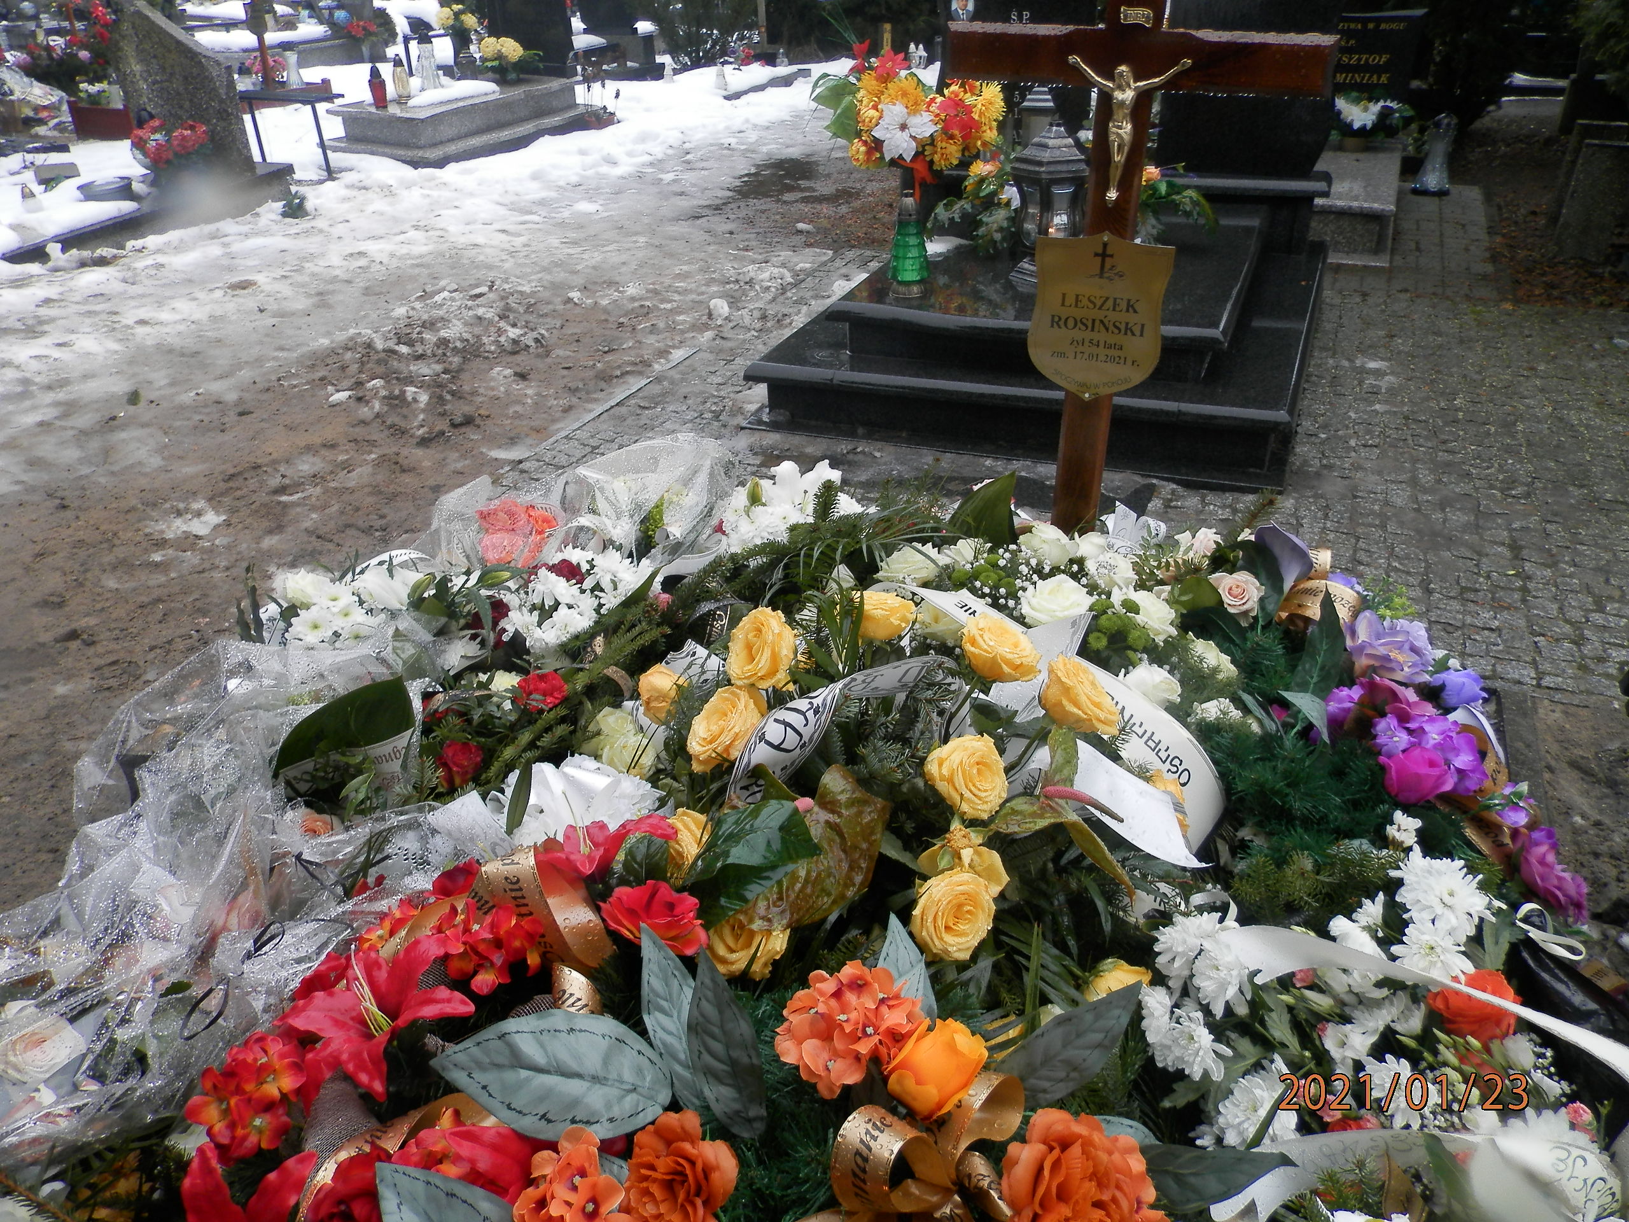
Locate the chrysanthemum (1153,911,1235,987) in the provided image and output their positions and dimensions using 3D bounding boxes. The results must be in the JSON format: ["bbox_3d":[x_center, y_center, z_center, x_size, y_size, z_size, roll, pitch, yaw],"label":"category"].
[{"bbox_3d":[0.323,0.287,1.000,0.070,0.052,0.070,-1,55,26],"label":"chrysanthemum"}]

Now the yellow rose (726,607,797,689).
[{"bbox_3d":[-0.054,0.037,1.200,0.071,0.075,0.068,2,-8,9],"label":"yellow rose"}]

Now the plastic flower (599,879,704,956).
[{"bbox_3d":[-0.150,0.285,1.090,0.094,0.060,0.085,-20,51,-25],"label":"plastic flower"}]

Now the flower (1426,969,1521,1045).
[{"bbox_3d":[0.543,0.326,0.970,0.076,0.058,0.072,23,64,30],"label":"flower"}]

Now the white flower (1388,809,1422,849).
[{"bbox_3d":[0.587,0.218,1.170,0.034,0.035,0.032,6,32,11],"label":"white flower"}]

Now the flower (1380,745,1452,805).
[{"bbox_3d":[0.675,0.183,1.320,0.078,0.068,0.072,-7,30,0],"label":"flower"}]

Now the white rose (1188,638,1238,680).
[{"bbox_3d":[0.596,0.072,1.770,0.070,0.055,0.065,-4,28,2],"label":"white rose"}]

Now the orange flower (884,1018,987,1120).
[{"bbox_3d":[0.096,0.363,0.930,0.074,0.066,0.068,13,29,0],"label":"orange flower"}]

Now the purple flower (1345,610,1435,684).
[{"bbox_3d":[0.694,0.044,1.420,0.106,0.068,0.095,20,81,21],"label":"purple flower"}]

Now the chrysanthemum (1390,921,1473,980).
[{"bbox_3d":[0.582,0.318,1.110,0.076,0.040,0.070,-7,61,-7],"label":"chrysanthemum"}]

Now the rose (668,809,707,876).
[{"bbox_3d":[-0.129,0.243,1.240,0.070,0.060,0.074,-13,56,-16],"label":"rose"}]

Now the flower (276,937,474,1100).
[{"bbox_3d":[-0.366,0.342,0.980,0.150,0.083,0.125,6,36,0],"label":"flower"}]

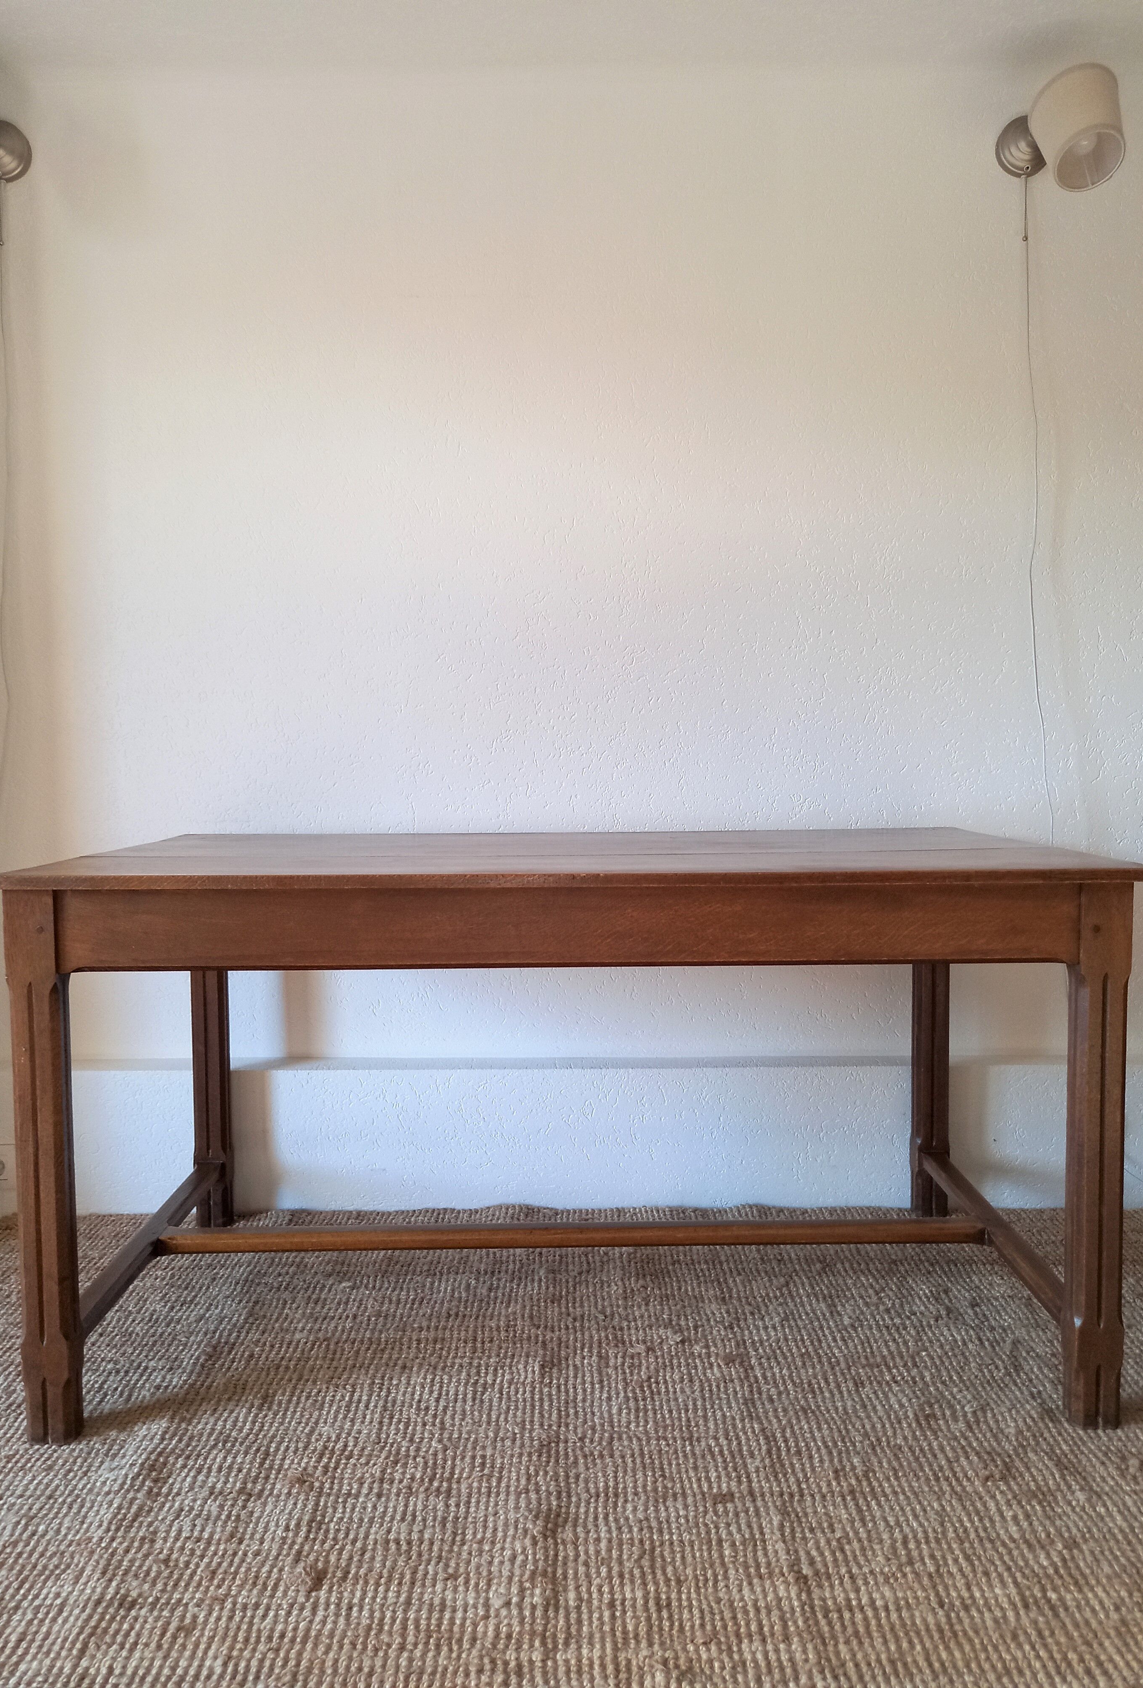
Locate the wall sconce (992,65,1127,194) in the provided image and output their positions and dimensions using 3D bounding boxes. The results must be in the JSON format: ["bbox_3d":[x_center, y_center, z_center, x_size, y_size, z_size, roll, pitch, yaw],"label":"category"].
[{"bbox_3d":[0.903,-1.298,2.248,0.156,0.240,0.310,0,4,0],"label":"wall sconce"}]

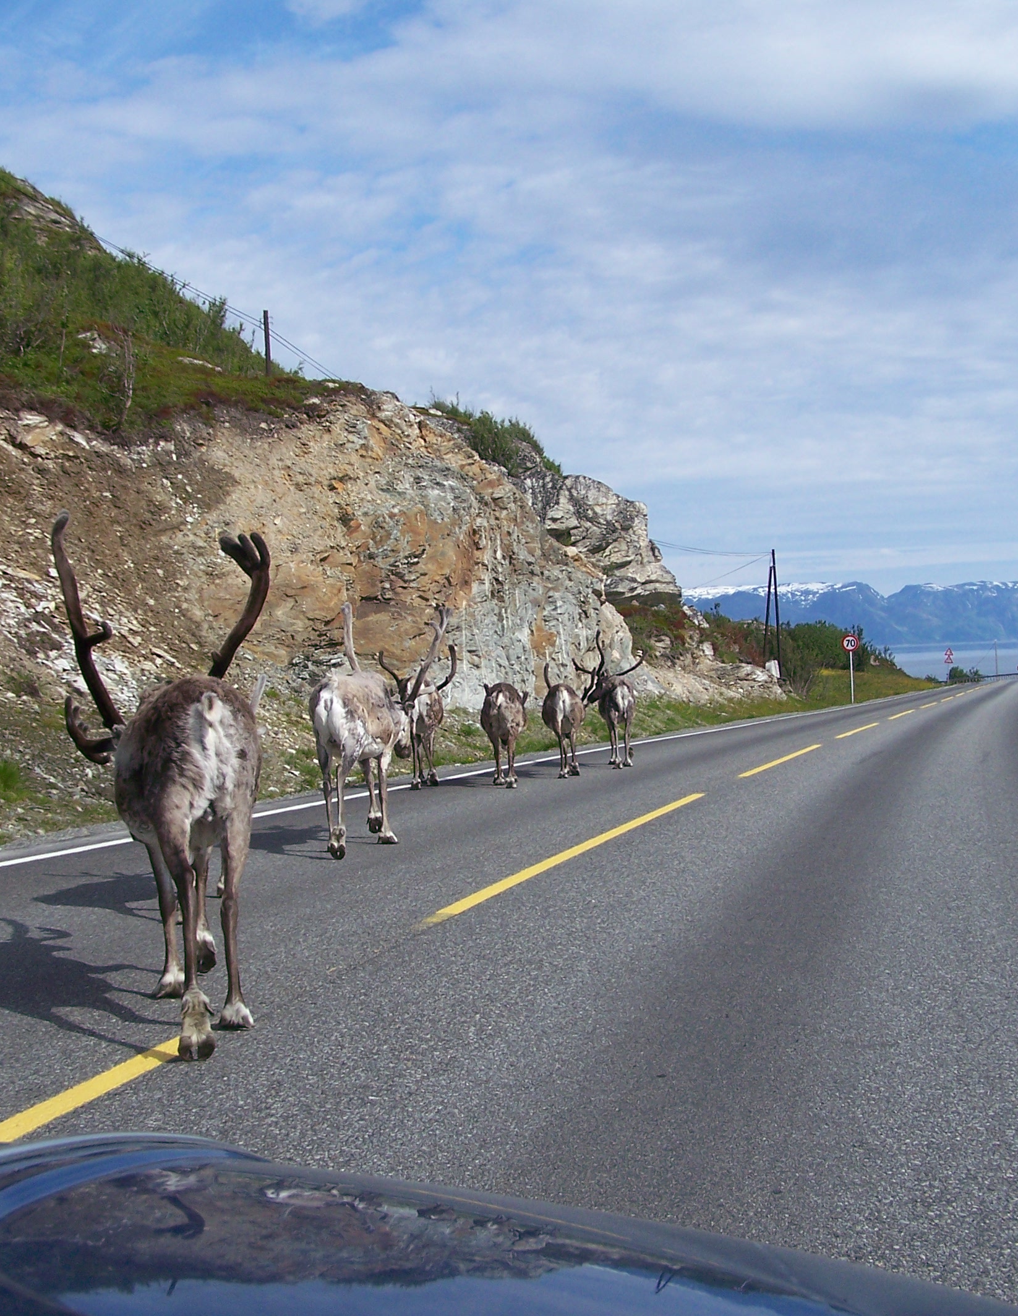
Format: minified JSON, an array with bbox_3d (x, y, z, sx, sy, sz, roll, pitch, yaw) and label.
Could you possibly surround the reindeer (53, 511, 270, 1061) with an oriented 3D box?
[{"bbox_3d":[-1.083,0.331,6.422,0.740,1.630,1.680,-2,0,-11],"label":"reindeer"}]

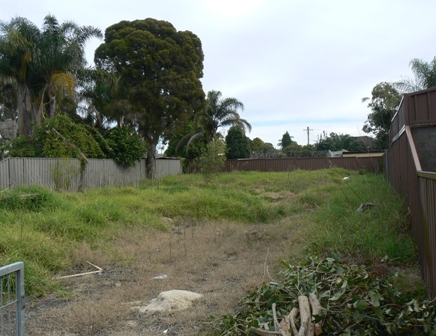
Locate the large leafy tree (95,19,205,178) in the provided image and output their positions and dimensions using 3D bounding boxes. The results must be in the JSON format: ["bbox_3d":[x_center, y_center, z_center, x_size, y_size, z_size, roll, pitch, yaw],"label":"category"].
[{"bbox_3d":[-5.450,-5.450,37.000,8.600,12.800,8.300,0,1,0],"label":"large leafy tree"}]

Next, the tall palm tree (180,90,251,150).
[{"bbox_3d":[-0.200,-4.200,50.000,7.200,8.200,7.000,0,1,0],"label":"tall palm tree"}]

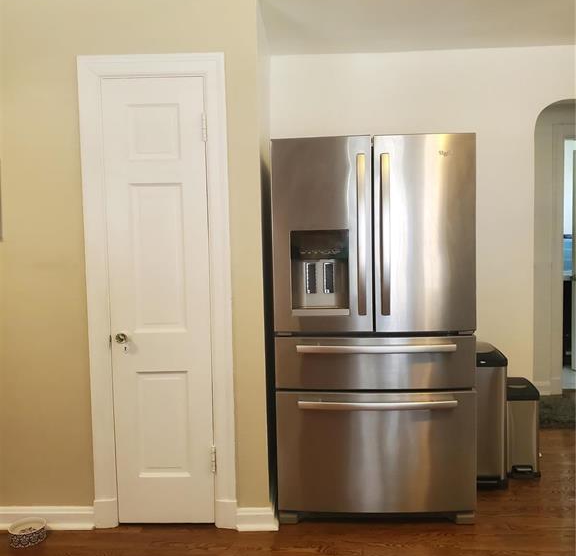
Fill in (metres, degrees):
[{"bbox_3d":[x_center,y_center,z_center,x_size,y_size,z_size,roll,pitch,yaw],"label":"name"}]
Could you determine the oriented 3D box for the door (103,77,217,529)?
[{"bbox_3d":[-0.587,0.123,2.654,0.456,2.045,0.040,-1,3,2],"label":"door"}]

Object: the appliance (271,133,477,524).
[{"bbox_3d":[0.406,0.238,2.973,0.905,1.775,0.865,-1,3,2],"label":"appliance"}]

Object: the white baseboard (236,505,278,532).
[{"bbox_3d":[-0.138,1.106,2.649,0.186,0.100,0.042,-1,3,2],"label":"white baseboard"}]

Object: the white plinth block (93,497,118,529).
[{"bbox_3d":[-0.848,1.107,2.707,0.117,0.132,0.032,-1,3,2],"label":"white plinth block"}]

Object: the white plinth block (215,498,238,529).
[{"bbox_3d":[-0.284,1.098,2.686,0.102,0.132,0.032,-1,3,2],"label":"white plinth block"}]

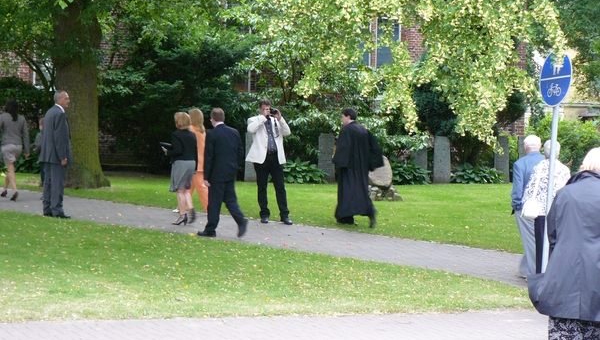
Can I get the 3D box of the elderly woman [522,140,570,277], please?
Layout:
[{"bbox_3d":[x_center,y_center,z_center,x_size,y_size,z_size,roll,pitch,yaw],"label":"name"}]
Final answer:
[{"bbox_3d":[2.788,0.442,16.500,0.560,1.575,0.380,0,3,-20],"label":"elderly woman"}]

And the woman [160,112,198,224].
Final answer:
[{"bbox_3d":[-1.707,-0.021,20.800,0.480,1.614,0.450,3,4,42],"label":"woman"}]

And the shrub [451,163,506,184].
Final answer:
[{"bbox_3d":[3.531,0.074,28.800,1.080,0.405,0.900,1,3,0],"label":"shrub"}]

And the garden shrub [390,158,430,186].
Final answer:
[{"bbox_3d":[2.146,0.025,28.800,0.880,0.544,0.800,1,3,0],"label":"garden shrub"}]

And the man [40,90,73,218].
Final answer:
[{"bbox_3d":[-3.512,-0.227,21.000,0.360,1.839,0.520,0,3,-22],"label":"man"}]

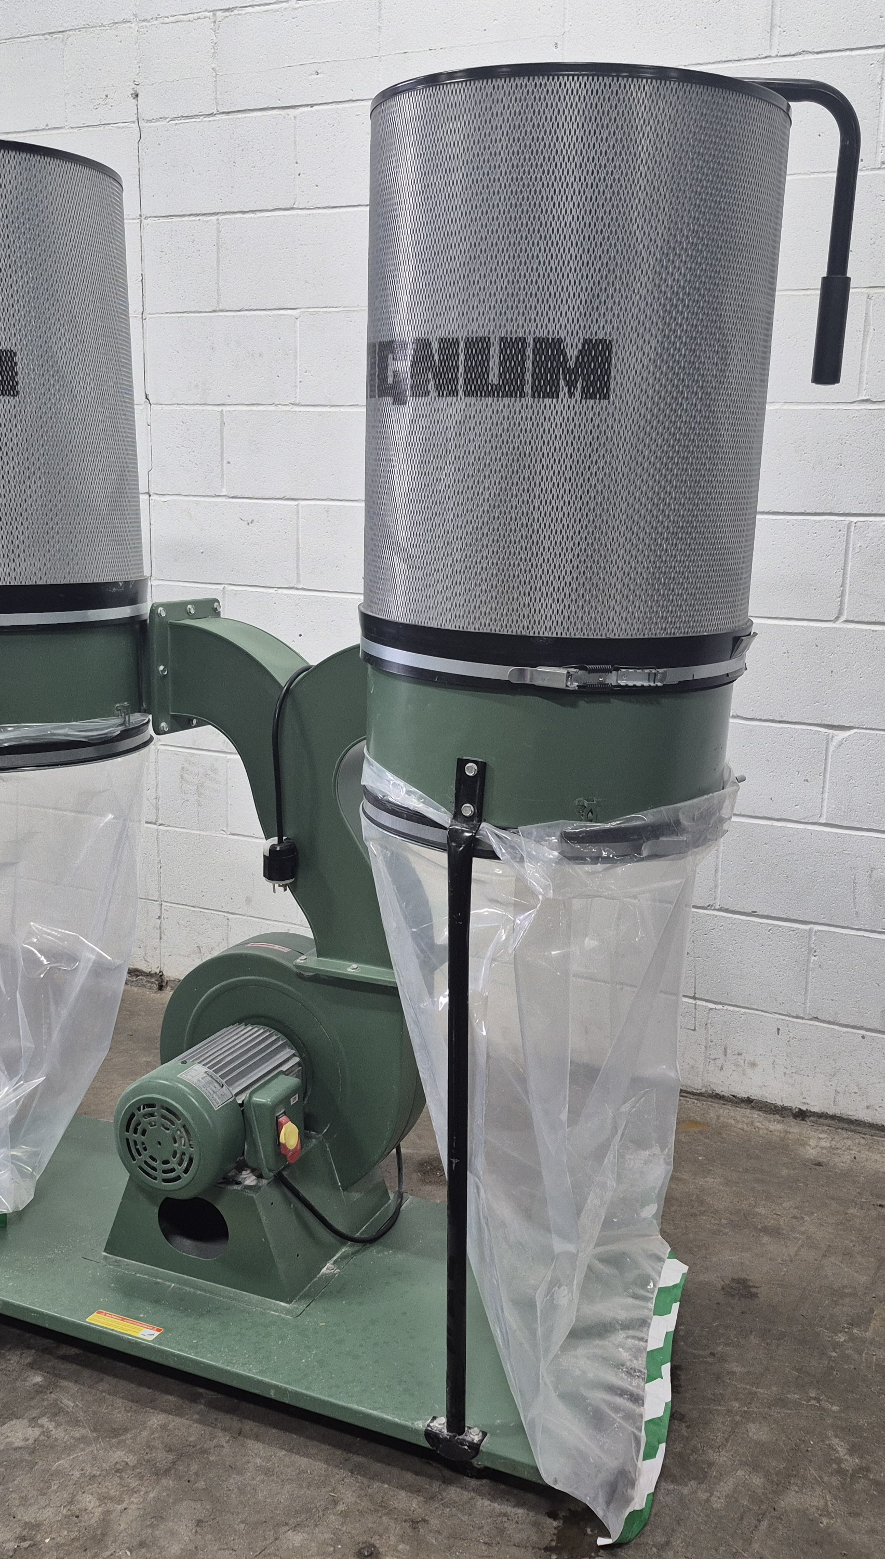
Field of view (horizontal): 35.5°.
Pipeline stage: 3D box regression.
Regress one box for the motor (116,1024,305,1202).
[{"bbox_3d":[-0.338,0.494,2.080,0.210,0.185,0.275,7,12,24],"label":"motor"}]

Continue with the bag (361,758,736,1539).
[{"bbox_3d":[0.112,0.407,1.883,0.500,0.870,0.550,7,12,24],"label":"bag"}]

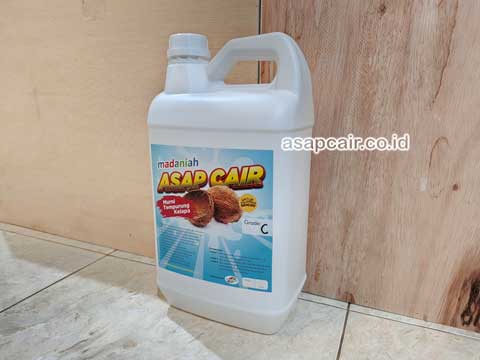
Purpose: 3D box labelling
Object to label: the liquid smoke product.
[{"bbox_3d":[-0.009,-0.001,0.380,0.177,0.315,0.125,6,14,22],"label":"liquid smoke product"}]

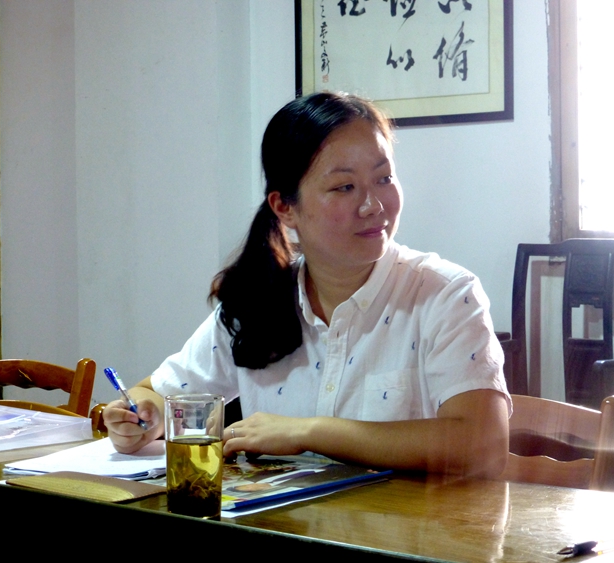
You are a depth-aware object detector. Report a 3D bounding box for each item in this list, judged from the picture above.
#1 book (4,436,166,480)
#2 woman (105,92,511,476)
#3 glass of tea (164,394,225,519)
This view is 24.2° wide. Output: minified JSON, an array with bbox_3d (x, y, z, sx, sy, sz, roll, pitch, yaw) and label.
[{"bbox_3d":[-0.250,0.240,1.981,0.208,0.014,0.285,0,2,21],"label":"book"},{"bbox_3d":[0.070,0.363,2.120,0.600,1.270,0.700,0,2,25],"label":"woman"},{"bbox_3d":[-0.124,0.194,1.580,0.067,0.129,0.067,-1,2,0],"label":"glass of tea"}]

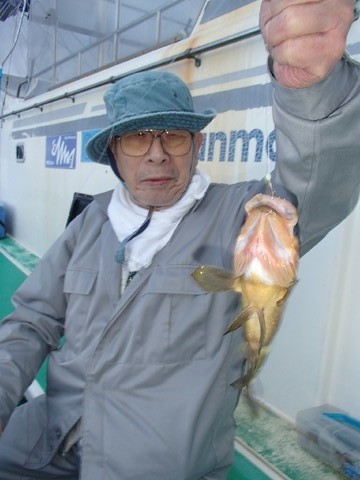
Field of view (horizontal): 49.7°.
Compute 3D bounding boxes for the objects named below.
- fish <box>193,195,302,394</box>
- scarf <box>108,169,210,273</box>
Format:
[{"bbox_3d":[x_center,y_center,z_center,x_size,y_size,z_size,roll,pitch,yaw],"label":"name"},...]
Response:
[{"bbox_3d":[0.082,0.066,0.510,0.132,0.262,0.088,7,20,5],"label":"fish"},{"bbox_3d":[-0.041,-0.045,0.780,0.205,0.190,0.170,3,13,11],"label":"scarf"}]

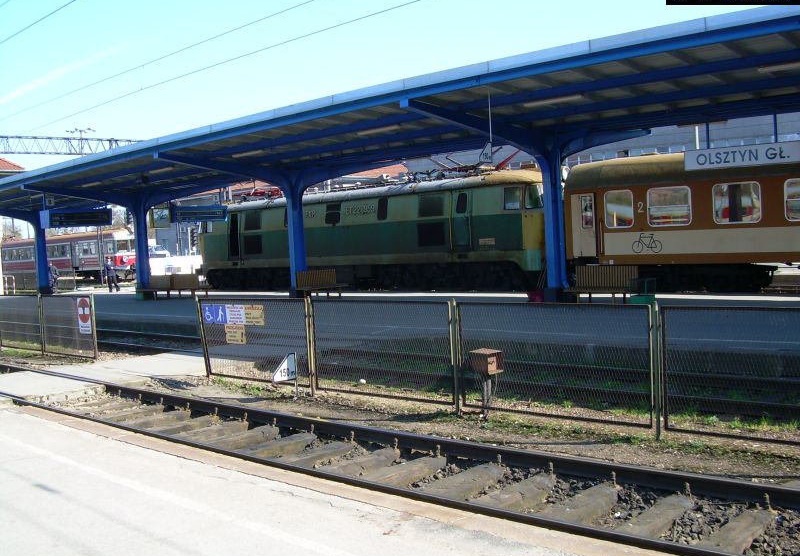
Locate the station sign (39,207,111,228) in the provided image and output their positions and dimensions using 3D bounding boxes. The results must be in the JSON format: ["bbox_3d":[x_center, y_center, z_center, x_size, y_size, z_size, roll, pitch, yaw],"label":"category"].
[{"bbox_3d":[-10.970,-2.030,29.800,0.550,0.570,2.350,-1,3,44],"label":"station sign"}]

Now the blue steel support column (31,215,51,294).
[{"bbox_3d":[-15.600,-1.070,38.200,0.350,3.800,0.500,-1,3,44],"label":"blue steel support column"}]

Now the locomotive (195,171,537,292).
[{"bbox_3d":[-1.400,-1.450,33.000,19.000,4.250,3.000,-1,3,43],"label":"locomotive"}]

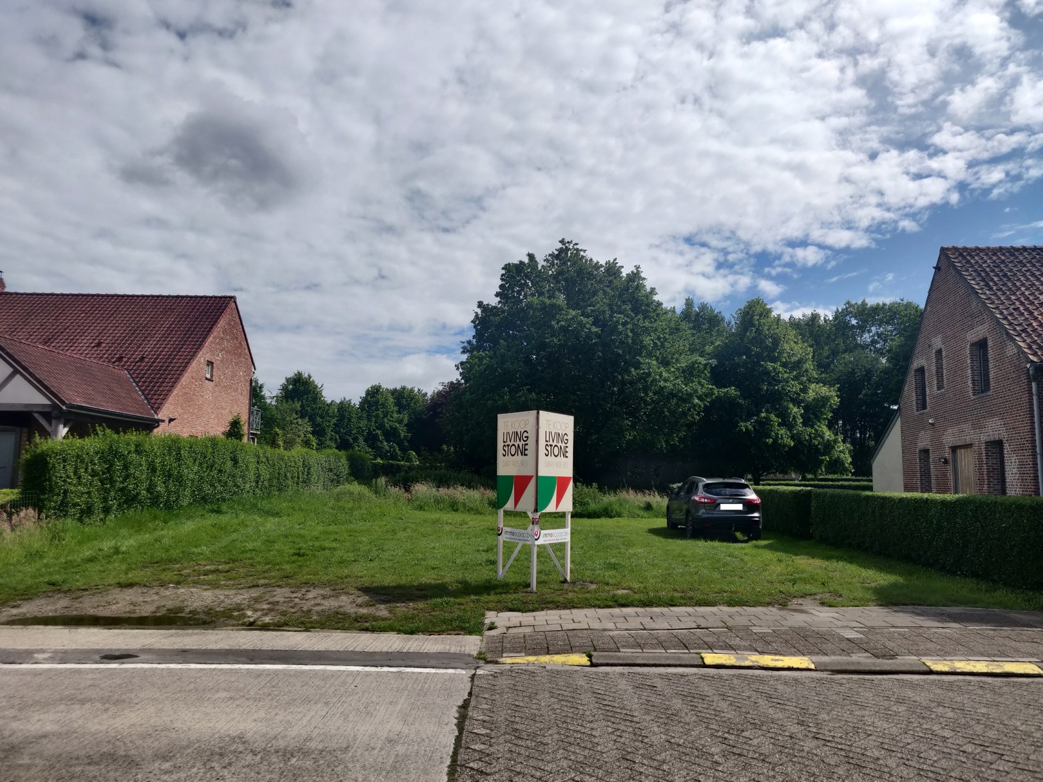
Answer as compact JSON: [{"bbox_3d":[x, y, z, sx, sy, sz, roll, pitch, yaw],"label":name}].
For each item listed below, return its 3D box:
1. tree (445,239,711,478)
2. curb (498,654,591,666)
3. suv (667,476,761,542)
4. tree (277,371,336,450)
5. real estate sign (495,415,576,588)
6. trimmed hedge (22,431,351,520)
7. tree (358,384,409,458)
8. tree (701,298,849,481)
[{"bbox_3d":[2.863,-0.987,38.362,13.173,13.913,13.173,1,-7,0],"label":"tree"},{"bbox_3d":[0.209,2.465,6.945,0.845,0.085,0.180,0,-7,5],"label":"curb"},{"bbox_3d":[5.226,3.170,20.783,1.840,1.600,4.380,0,-7,1],"label":"suv"},{"bbox_3d":[-15.742,3.088,54.988,4.198,9.054,4.198,1,-7,0],"label":"tree"},{"bbox_3d":[0.204,1.576,10.963,1.144,2.525,0.732,1,-7,-1],"label":"real estate sign"},{"bbox_3d":[-9.027,2.921,24.316,0.950,2.150,19.059,0,-7,4],"label":"trimmed hedge"},{"bbox_3d":[-10.569,3.749,57.938,3.997,8.500,3.997,1,-7,0],"label":"tree"},{"bbox_3d":[12.549,0.629,37.181,7.139,10.607,7.139,1,-7,0],"label":"tree"}]

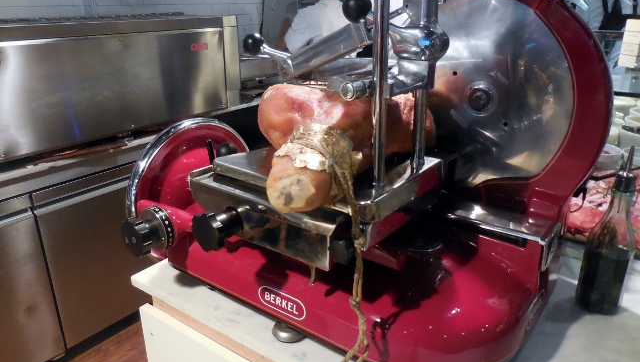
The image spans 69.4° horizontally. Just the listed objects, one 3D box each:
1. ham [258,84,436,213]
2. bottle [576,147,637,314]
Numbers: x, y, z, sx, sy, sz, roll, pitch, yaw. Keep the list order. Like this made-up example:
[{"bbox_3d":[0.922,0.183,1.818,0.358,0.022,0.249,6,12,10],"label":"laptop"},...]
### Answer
[{"bbox_3d":[0.017,-0.073,0.716,0.240,0.145,0.345,14,25,34],"label":"ham"},{"bbox_3d":[0.415,0.072,0.651,0.053,0.246,0.053,3,21,10],"label":"bottle"}]

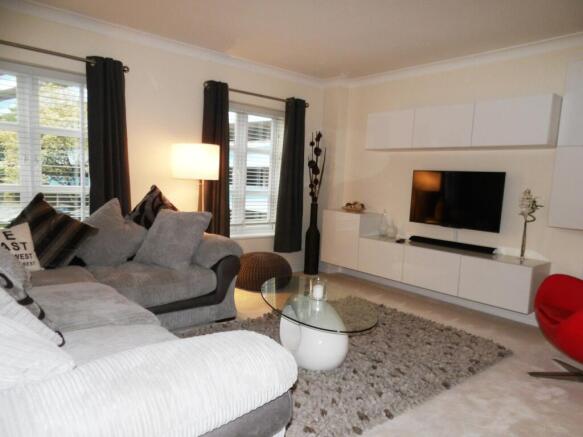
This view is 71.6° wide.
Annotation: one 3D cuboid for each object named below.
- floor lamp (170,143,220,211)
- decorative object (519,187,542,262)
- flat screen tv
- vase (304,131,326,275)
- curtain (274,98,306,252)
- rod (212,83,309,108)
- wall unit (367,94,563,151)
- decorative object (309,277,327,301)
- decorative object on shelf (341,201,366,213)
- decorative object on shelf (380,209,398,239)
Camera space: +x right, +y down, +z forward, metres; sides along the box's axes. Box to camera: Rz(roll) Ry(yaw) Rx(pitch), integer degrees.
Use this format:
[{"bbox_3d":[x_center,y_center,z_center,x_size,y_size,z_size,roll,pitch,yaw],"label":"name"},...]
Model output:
[{"bbox_3d":[-0.919,0.065,3.970,0.460,1.580,0.460,-5,9,-39],"label":"floor lamp"},{"bbox_3d":[2.000,0.077,3.395,0.130,0.595,0.140,-5,9,-39],"label":"decorative object"},{"bbox_3d":[1.624,-0.191,4.001,0.070,0.550,0.945,-5,9,-39],"label":"flat screen tv"},{"bbox_3d":[0.296,-0.198,5.176,0.190,1.820,0.190,-5,9,-39],"label":"vase"},{"bbox_3d":[-0.005,-0.506,4.922,0.380,1.840,0.130,-5,9,-39],"label":"curtain"},{"bbox_3d":[-0.327,-1.373,4.542,1.430,0.050,0.070,-5,9,-39],"label":"rod"},{"bbox_3d":[1.519,-0.872,3.896,0.235,0.380,1.800,-5,9,-39],"label":"wall unit"},{"bbox_3d":[0.201,0.515,2.963,0.120,0.160,0.120,1,7,0],"label":"decorative object"},{"bbox_3d":[0.749,-0.133,4.856,0.210,0.100,0.240,-5,9,-39],"label":"decorative object on shelf"},{"bbox_3d":[1.095,0.063,4.569,0.130,0.310,0.160,-5,9,-39],"label":"decorative object on shelf"}]

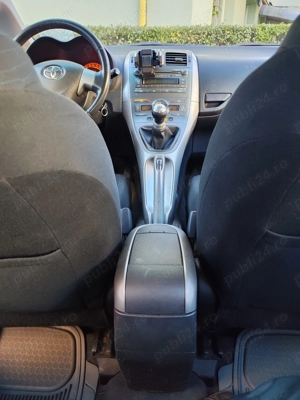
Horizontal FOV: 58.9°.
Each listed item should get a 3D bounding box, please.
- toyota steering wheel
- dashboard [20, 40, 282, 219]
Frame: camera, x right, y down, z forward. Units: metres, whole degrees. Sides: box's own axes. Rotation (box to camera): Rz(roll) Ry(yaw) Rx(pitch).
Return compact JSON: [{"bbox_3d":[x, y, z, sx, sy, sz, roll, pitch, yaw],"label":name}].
[{"bbox_3d":[-0.318,-0.423,0.924,0.370,0.370,0.115,1,3,2],"label":"toyota steering wheel"},{"bbox_3d":[0.048,-0.354,1.062,1.330,0.550,0.780,1,30,2],"label":"dashboard"}]

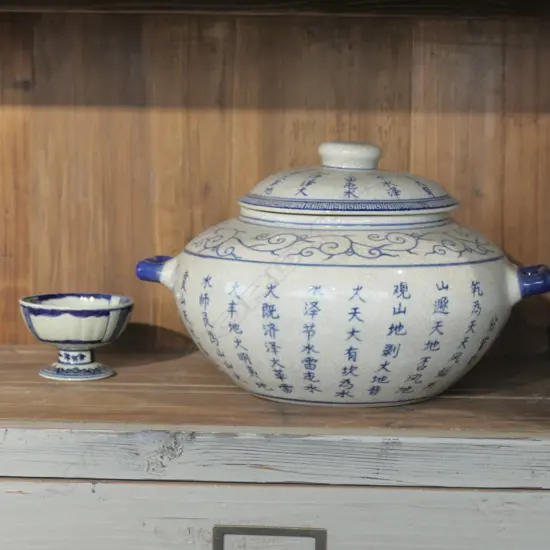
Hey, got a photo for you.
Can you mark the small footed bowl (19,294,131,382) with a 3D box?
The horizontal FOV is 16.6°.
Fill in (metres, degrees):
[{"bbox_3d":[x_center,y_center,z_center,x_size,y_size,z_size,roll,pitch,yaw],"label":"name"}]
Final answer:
[{"bbox_3d":[-0.182,0.058,1.742,0.105,0.068,0.105,1,8,0],"label":"small footed bowl"}]

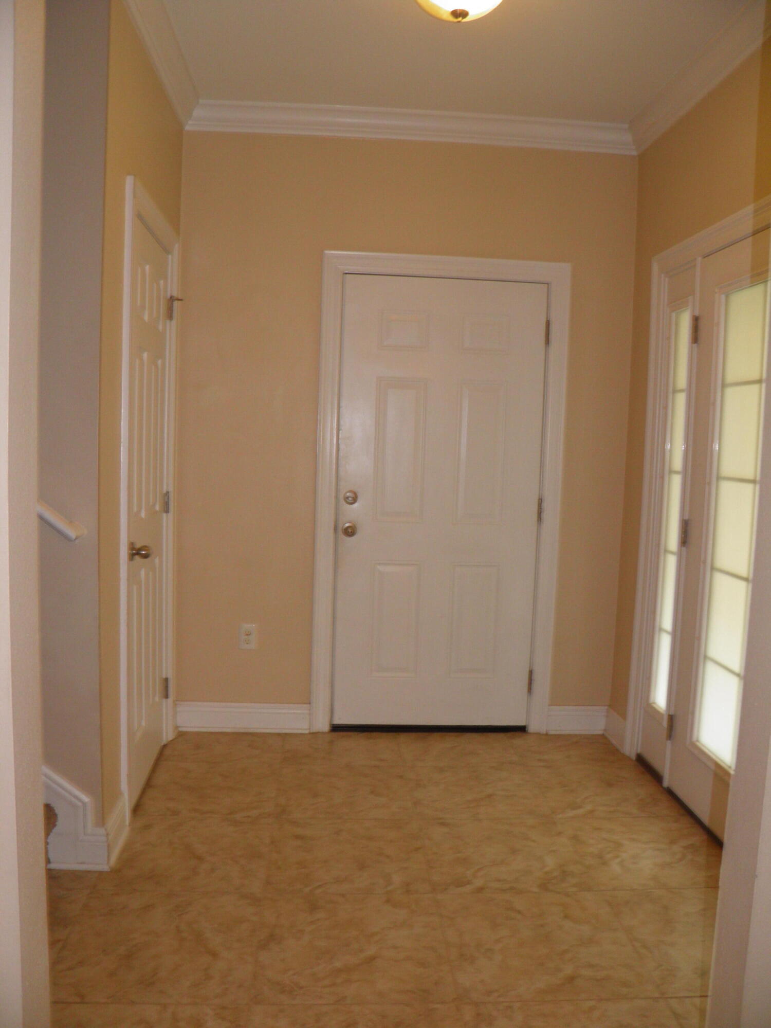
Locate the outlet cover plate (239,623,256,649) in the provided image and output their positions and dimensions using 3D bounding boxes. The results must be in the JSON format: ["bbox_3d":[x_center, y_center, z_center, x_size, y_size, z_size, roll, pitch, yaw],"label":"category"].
[{"bbox_3d":[-0.622,0.554,3.747,0.070,0.115,0.008,1,5,-4],"label":"outlet cover plate"}]

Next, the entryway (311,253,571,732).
[{"bbox_3d":[0.237,-0.065,3.791,1.097,2.140,0.100,1,5,-4],"label":"entryway"}]

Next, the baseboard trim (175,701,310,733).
[{"bbox_3d":[-0.642,0.920,3.771,0.608,0.127,0.020,1,5,-4],"label":"baseboard trim"}]

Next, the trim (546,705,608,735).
[{"bbox_3d":[0.898,0.959,3.886,0.287,0.127,0.020,1,5,-4],"label":"trim"}]

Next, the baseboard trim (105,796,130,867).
[{"bbox_3d":[-0.856,1.004,2.655,0.020,0.130,0.280,1,5,-4],"label":"baseboard trim"}]

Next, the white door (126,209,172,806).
[{"bbox_3d":[-0.894,-0.004,3.120,0.038,2.030,0.620,1,5,-4],"label":"white door"}]

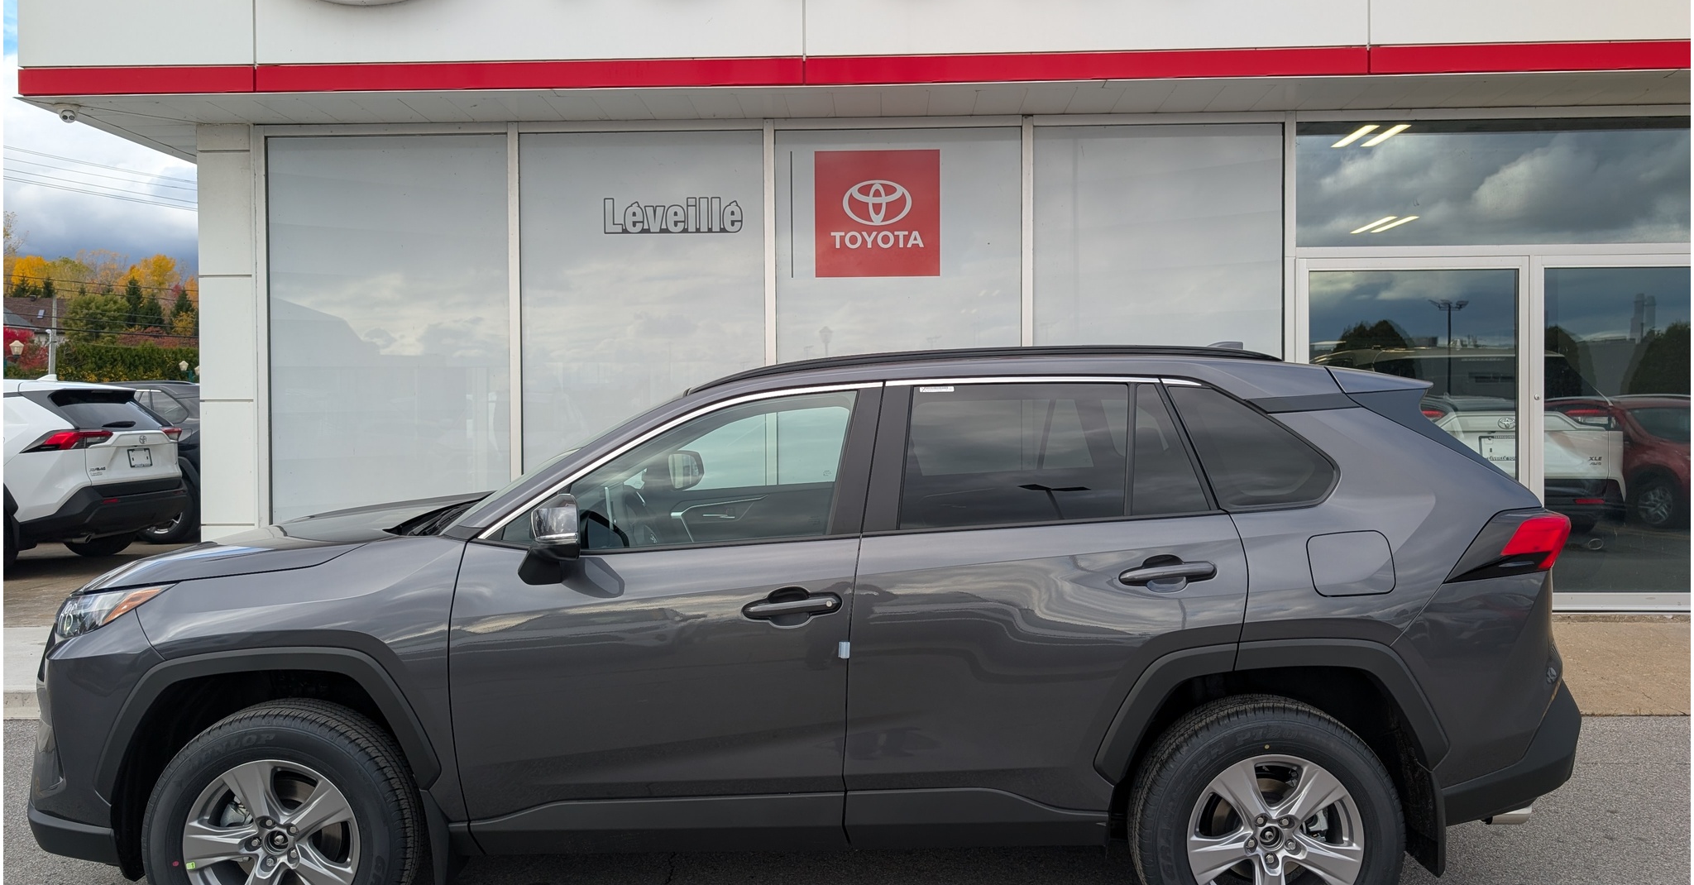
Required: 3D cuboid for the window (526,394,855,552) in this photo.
[{"bbox_3d":[-0.432,0.077,3.281,0.922,0.437,0.170,0,0,1],"label":"window"}]

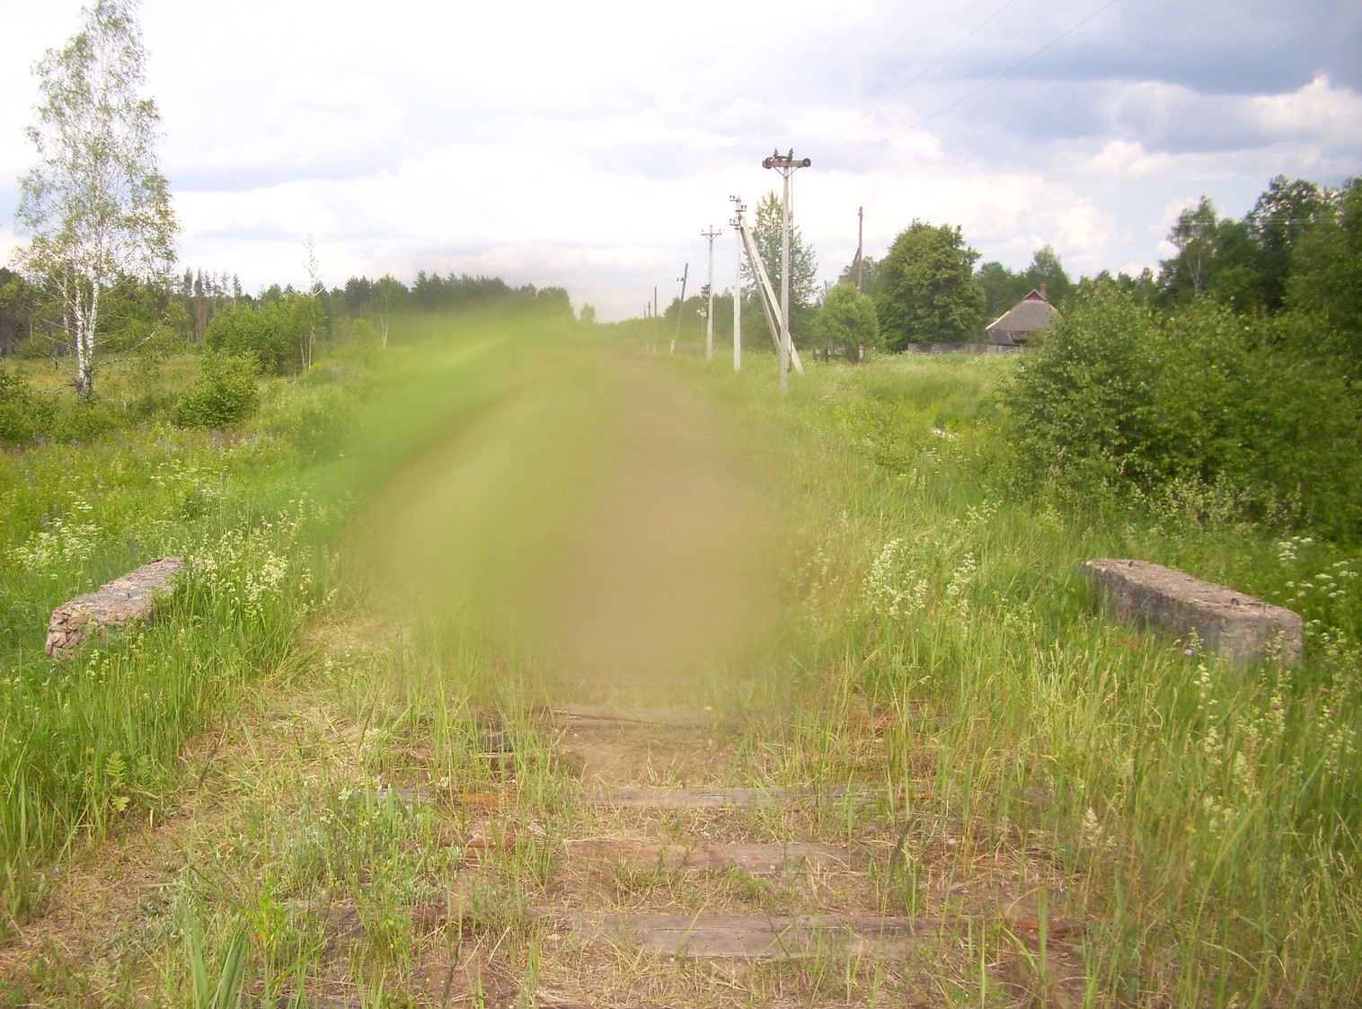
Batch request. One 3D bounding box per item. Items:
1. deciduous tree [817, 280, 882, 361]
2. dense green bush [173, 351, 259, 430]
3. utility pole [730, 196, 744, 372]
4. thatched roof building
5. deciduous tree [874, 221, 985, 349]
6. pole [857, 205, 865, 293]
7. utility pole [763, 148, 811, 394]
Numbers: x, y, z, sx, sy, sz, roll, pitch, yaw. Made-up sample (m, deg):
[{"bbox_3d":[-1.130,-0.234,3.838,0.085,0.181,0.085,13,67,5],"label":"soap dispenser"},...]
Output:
[{"bbox_3d":[8.842,-9.561,70.354,3.414,4.159,3.300,1,8,7],"label":"deciduous tree"},{"bbox_3d":[-8.823,-2.182,25.442,1.680,1.514,1.600,-2,8,-17],"label":"dense green bush"},{"bbox_3d":[2.562,-9.924,60.207,0.670,7.988,0.400,0,8,2],"label":"utility pole"},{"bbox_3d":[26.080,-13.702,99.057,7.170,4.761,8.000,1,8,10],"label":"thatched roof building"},{"bbox_3d":[16.137,-14.104,86.886,7.187,8.461,7.000,1,8,8],"label":"deciduous tree"},{"bbox_3d":[10.243,-12.658,75.981,0.544,8.528,0.400,0,8,2],"label":"pole"},{"bbox_3d":[3.355,-7.336,42.394,1.551,7.679,0.400,0,8,2],"label":"utility pole"}]

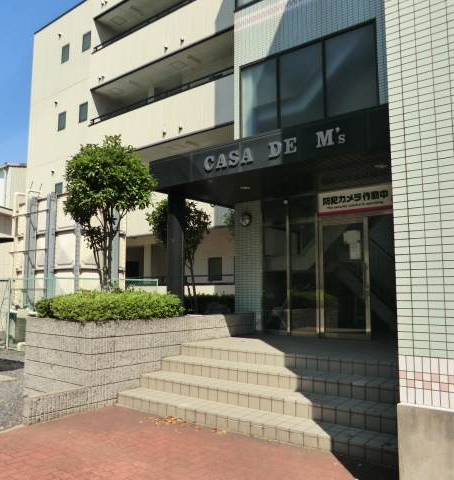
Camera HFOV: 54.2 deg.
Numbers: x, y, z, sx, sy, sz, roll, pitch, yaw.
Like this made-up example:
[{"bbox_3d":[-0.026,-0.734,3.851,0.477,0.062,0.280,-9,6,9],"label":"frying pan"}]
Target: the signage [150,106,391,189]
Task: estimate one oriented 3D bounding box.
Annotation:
[{"bbox_3d":[0.434,-1.208,6.123,4.280,0.490,0.180,-5,-9,37],"label":"signage"}]

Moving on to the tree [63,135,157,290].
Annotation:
[{"bbox_3d":[-1.835,-0.264,6.850,1.360,2.790,1.340,-5,-9,37],"label":"tree"}]

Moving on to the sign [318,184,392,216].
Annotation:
[{"bbox_3d":[2.126,-0.670,7.471,1.270,0.380,0.060,-5,-9,37],"label":"sign"}]

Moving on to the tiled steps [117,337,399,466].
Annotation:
[{"bbox_3d":[1.048,1.835,5.941,3.840,0.700,3.170,-5,-9,37],"label":"tiled steps"}]

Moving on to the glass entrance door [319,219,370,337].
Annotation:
[{"bbox_3d":[1.959,0.627,7.525,0.920,2.085,0.080,-5,-9,37],"label":"glass entrance door"}]

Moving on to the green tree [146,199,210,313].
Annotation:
[{"bbox_3d":[-0.915,0.333,8.255,1.160,2.030,1.130,0,-7,0],"label":"green tree"}]

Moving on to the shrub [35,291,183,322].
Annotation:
[{"bbox_3d":[-1.750,0.985,6.802,1.580,0.420,1.750,-5,-9,37],"label":"shrub"}]

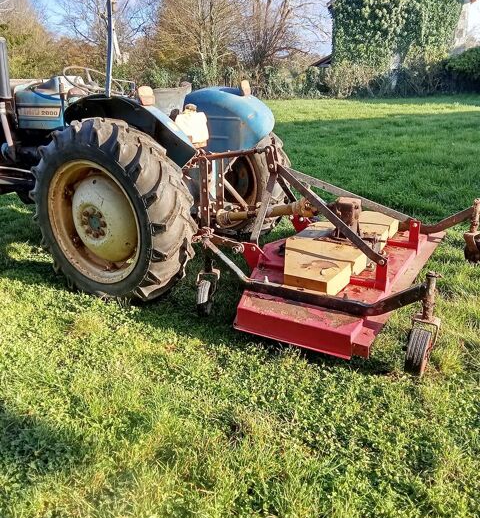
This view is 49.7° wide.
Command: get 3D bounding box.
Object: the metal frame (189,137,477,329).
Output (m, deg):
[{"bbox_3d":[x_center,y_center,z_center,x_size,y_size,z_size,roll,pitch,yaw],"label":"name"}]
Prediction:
[{"bbox_3d":[0.686,-0.357,3.340,1.510,0.810,1.620,12,25,29],"label":"metal frame"}]

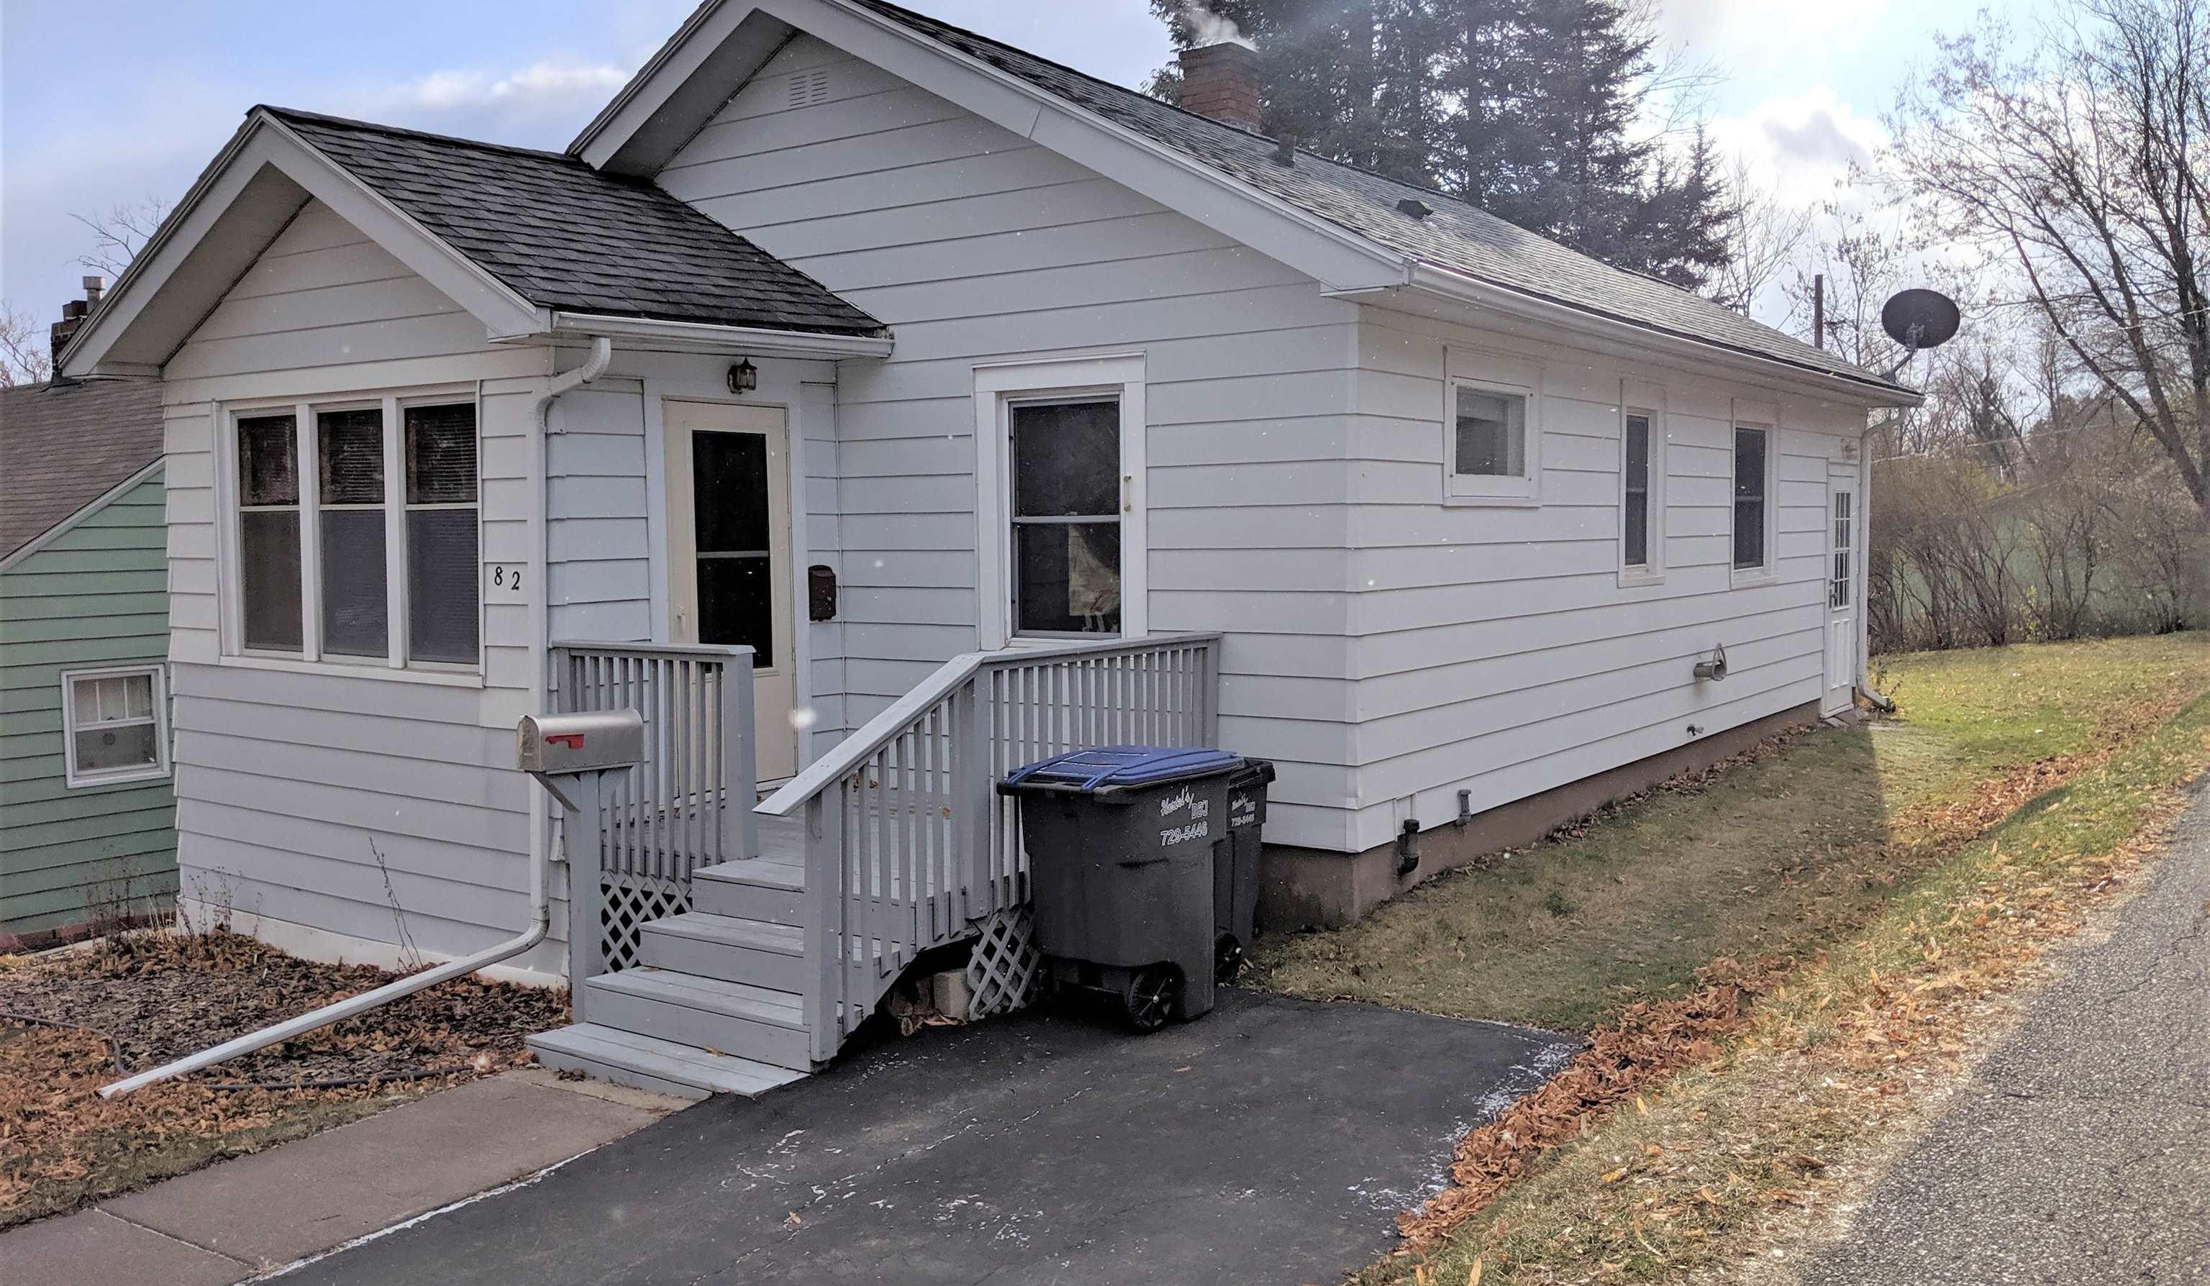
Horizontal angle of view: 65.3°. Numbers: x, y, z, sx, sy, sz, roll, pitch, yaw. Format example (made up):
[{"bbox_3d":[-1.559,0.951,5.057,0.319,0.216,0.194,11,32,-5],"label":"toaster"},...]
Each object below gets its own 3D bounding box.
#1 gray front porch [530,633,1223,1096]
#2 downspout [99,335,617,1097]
[{"bbox_3d":[-1.325,0.787,7.876,2.600,1.580,3.050,2,5,35],"label":"gray front porch"},{"bbox_3d":[-3.186,0.185,7.586,0.450,3.220,2.200,3,5,43],"label":"downspout"}]

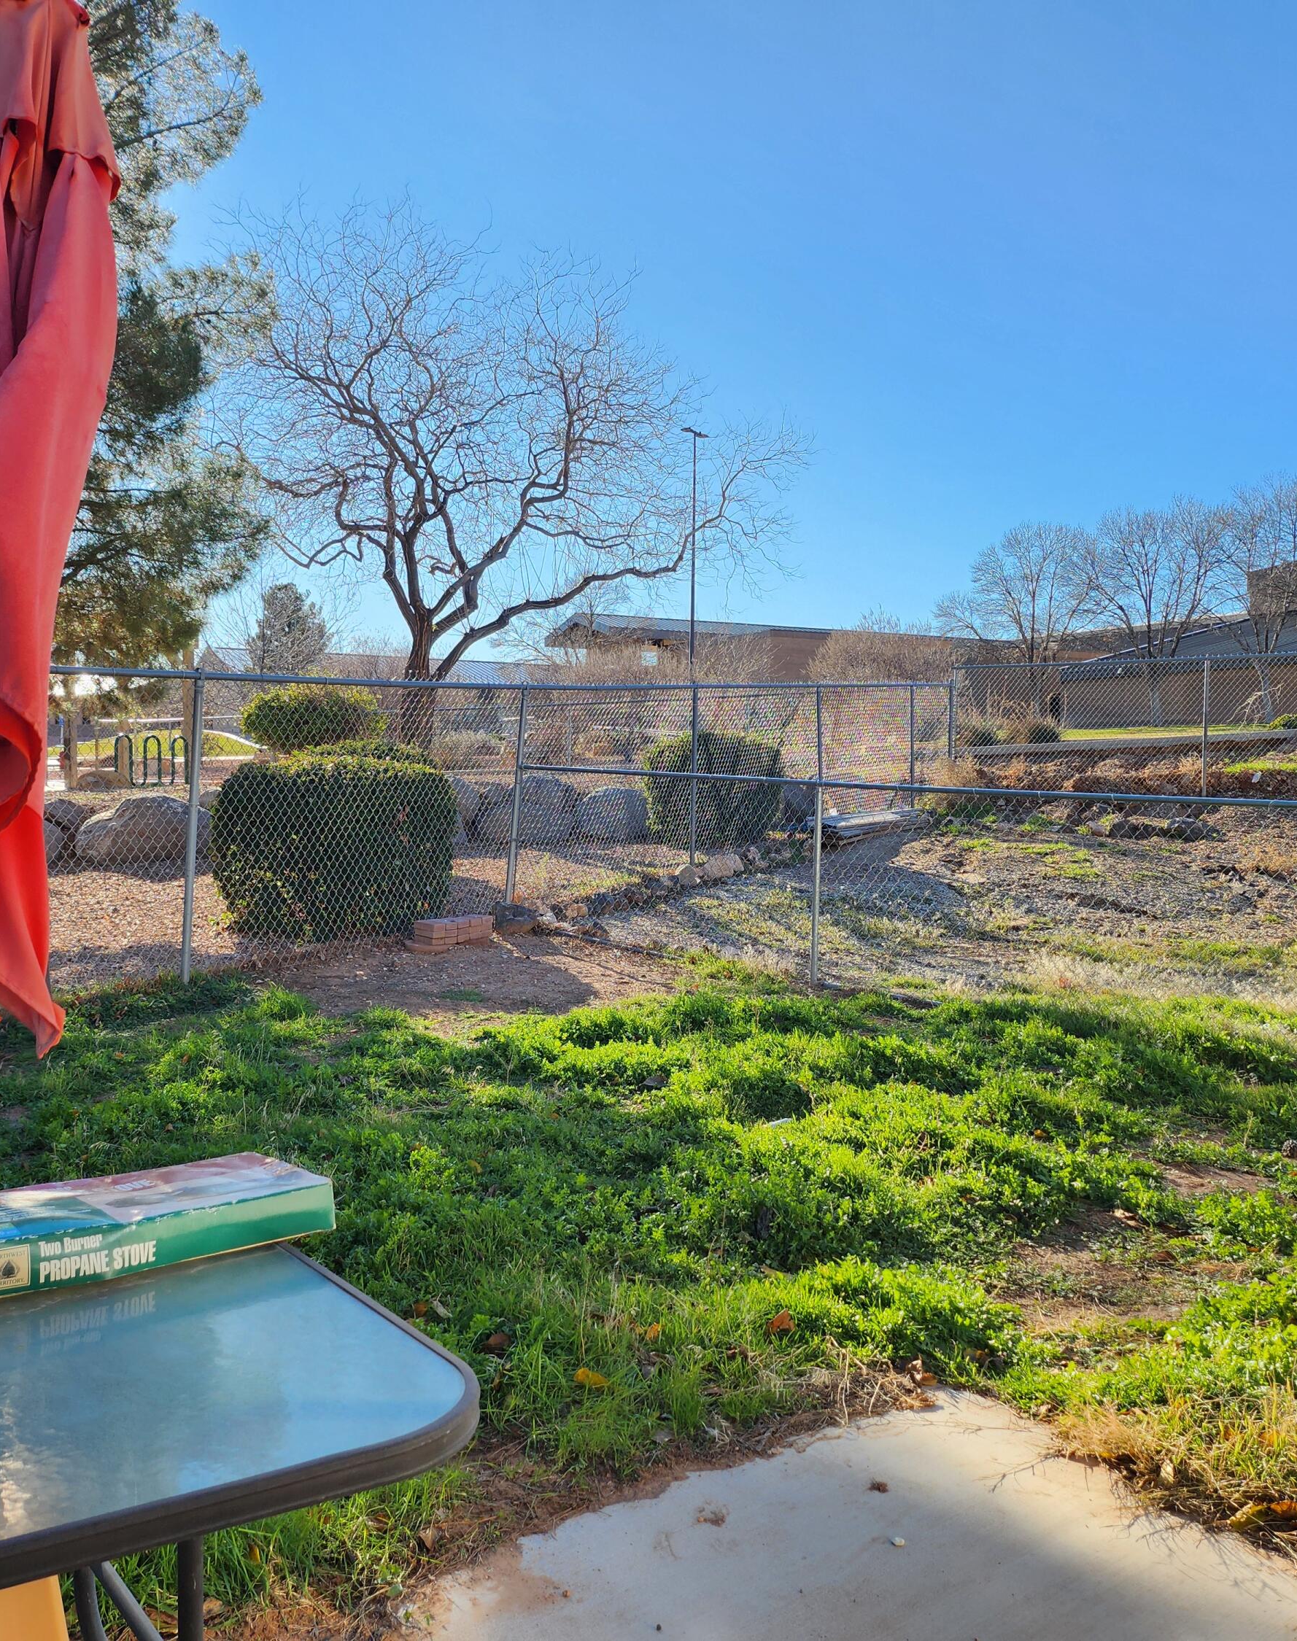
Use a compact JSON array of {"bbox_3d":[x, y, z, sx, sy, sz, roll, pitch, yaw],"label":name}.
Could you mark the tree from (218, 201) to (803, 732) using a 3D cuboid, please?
[{"bbox_3d":[-2.239,-5.521,25.000,9.390,9.380,8.450,0,4,0],"label":"tree"}]

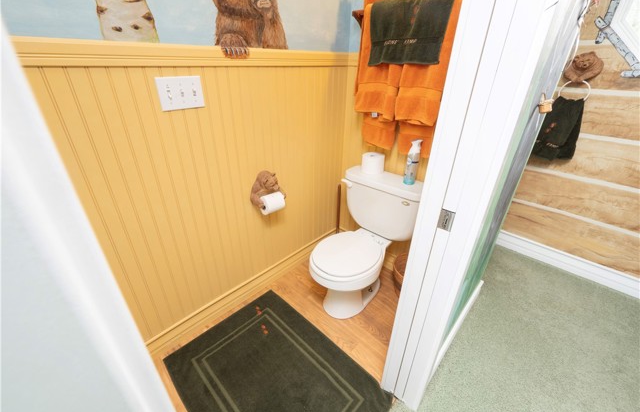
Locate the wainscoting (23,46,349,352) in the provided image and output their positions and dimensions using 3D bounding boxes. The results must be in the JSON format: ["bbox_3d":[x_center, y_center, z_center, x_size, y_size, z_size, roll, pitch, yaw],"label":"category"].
[{"bbox_3d":[-0.324,-0.078,1.448,0.050,1.303,1.435,24,36,36],"label":"wainscoting"}]

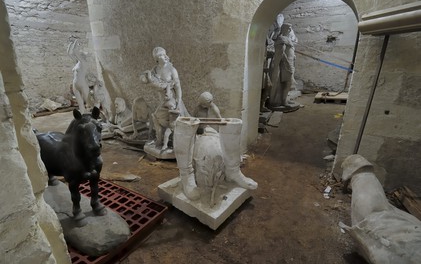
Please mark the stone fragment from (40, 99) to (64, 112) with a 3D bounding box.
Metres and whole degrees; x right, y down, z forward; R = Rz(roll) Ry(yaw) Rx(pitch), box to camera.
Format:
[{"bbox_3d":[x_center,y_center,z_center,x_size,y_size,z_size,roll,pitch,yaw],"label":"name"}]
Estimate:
[{"bbox_3d":[-4.506,-0.730,5.925,0.550,0.280,0.360,-12,22,-32],"label":"stone fragment"}]

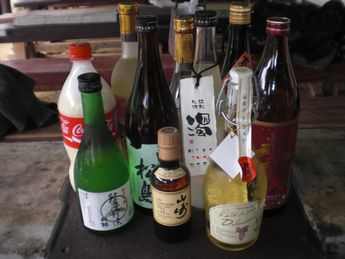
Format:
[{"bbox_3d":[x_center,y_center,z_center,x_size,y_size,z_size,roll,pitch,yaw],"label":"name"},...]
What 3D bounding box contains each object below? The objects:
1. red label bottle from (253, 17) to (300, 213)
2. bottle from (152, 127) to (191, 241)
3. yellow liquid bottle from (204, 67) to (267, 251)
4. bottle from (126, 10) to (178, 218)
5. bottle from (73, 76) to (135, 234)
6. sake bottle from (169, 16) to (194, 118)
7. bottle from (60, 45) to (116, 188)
[{"bbox_3d":[0.148,-0.016,0.576,0.084,0.294,0.084,13,31,27],"label":"red label bottle"},{"bbox_3d":[-0.002,0.077,0.539,0.057,0.171,0.057,-4,27,-3],"label":"bottle"},{"bbox_3d":[0.087,0.043,0.512,0.082,0.251,0.082,-3,27,-3],"label":"yellow liquid bottle"},{"bbox_3d":[-0.029,-0.014,0.575,0.081,0.302,0.081,2,28,8],"label":"bottle"},{"bbox_3d":[-0.105,0.037,0.551,0.080,0.238,0.080,-15,30,-23],"label":"bottle"},{"bbox_3d":[0.023,-0.046,0.651,0.077,0.286,0.077,-1,27,2],"label":"sake bottle"},{"bbox_3d":[-0.133,-0.010,0.621,0.090,0.260,0.090,-1,27,1],"label":"bottle"}]

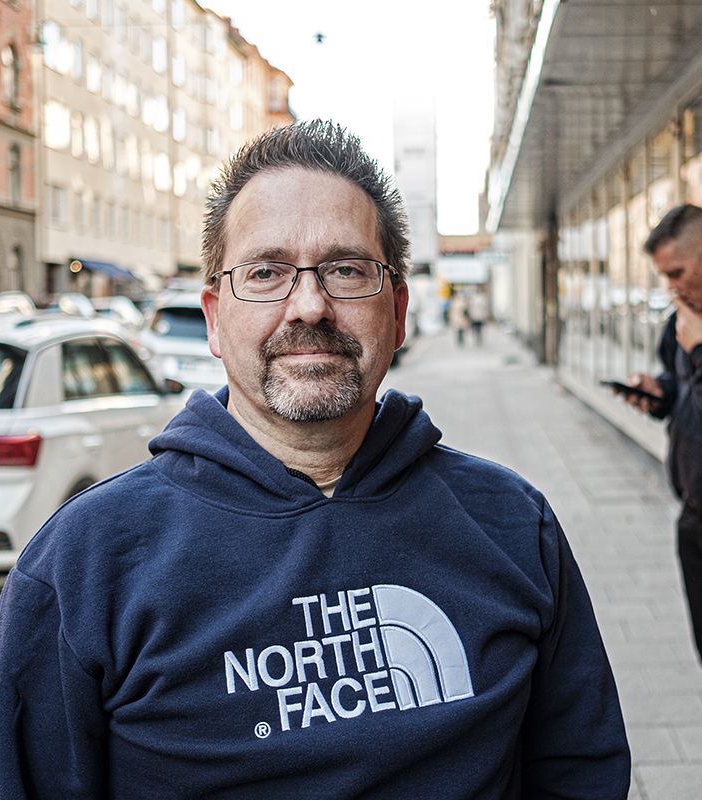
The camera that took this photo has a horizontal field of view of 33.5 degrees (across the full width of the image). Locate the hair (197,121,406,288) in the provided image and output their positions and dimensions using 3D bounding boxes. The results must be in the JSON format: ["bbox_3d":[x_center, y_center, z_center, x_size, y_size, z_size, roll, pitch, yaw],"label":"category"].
[{"bbox_3d":[-0.040,-0.162,1.030,0.182,0.168,0.200,-1,4,-5],"label":"hair"}]

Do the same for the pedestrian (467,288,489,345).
[{"bbox_3d":[3.825,-2.490,35.000,0.520,1.710,0.420,0,4,5],"label":"pedestrian"}]

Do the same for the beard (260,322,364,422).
[{"bbox_3d":[-0.032,-0.022,0.950,0.084,0.083,0.055,-1,4,-5],"label":"beard"}]

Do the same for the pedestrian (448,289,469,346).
[{"bbox_3d":[3.255,-2.475,35.000,0.520,1.690,0.420,0,4,5],"label":"pedestrian"}]

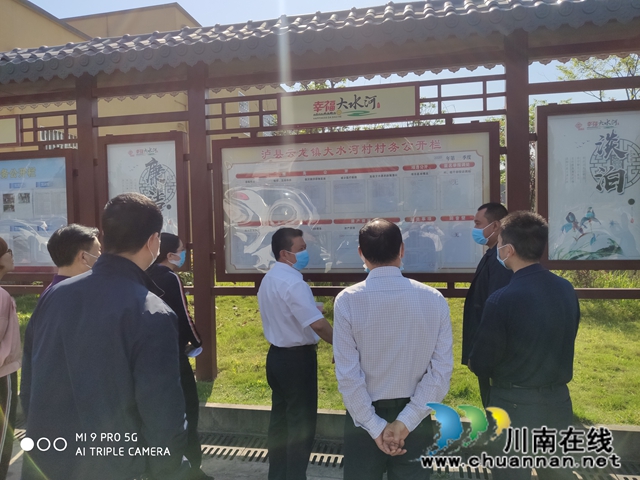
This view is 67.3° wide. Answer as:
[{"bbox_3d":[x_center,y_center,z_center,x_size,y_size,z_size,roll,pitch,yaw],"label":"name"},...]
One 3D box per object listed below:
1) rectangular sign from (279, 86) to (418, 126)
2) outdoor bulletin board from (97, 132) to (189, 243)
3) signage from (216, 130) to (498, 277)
[{"bbox_3d":[0.245,-1.186,4.296,1.220,0.289,0.050,-1,1,12],"label":"rectangular sign"},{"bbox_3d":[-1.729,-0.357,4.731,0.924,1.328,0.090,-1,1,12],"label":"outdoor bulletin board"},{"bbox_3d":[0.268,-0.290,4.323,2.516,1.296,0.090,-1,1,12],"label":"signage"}]

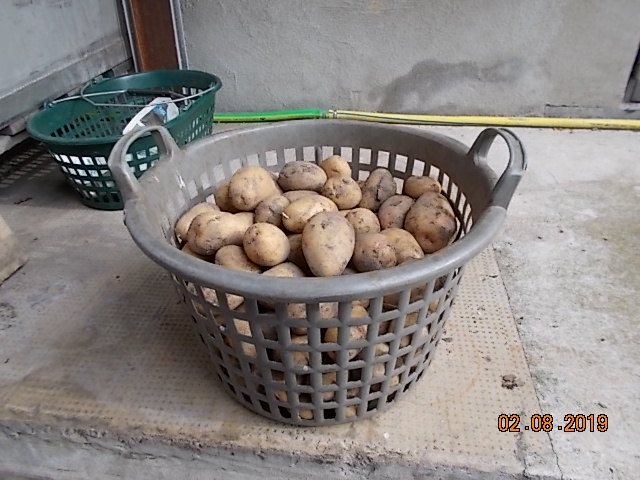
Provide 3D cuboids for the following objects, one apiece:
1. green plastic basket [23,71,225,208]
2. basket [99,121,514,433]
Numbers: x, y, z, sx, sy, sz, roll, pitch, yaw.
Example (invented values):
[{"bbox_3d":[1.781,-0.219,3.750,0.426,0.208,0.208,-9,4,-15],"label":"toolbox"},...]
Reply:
[{"bbox_3d":[-0.435,-0.262,1.181,0.385,0.186,0.549,3,33,9],"label":"green plastic basket"},{"bbox_3d":[-0.002,0.012,0.620,0.466,0.304,0.424,2,33,6],"label":"basket"}]

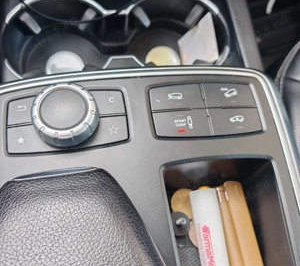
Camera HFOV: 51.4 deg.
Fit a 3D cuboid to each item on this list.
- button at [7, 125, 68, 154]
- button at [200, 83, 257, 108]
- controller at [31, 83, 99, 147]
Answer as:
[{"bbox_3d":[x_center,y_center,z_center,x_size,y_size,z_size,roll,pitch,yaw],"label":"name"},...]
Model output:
[{"bbox_3d":[-0.077,0.004,0.216,0.041,0.005,0.020,-4,66,-11],"label":"button"},{"bbox_3d":[0.064,-0.030,0.256,0.042,0.005,0.022,-4,66,-11],"label":"button"},{"bbox_3d":[-0.060,-0.014,0.217,0.045,0.017,0.045,-4,66,-11],"label":"controller"}]

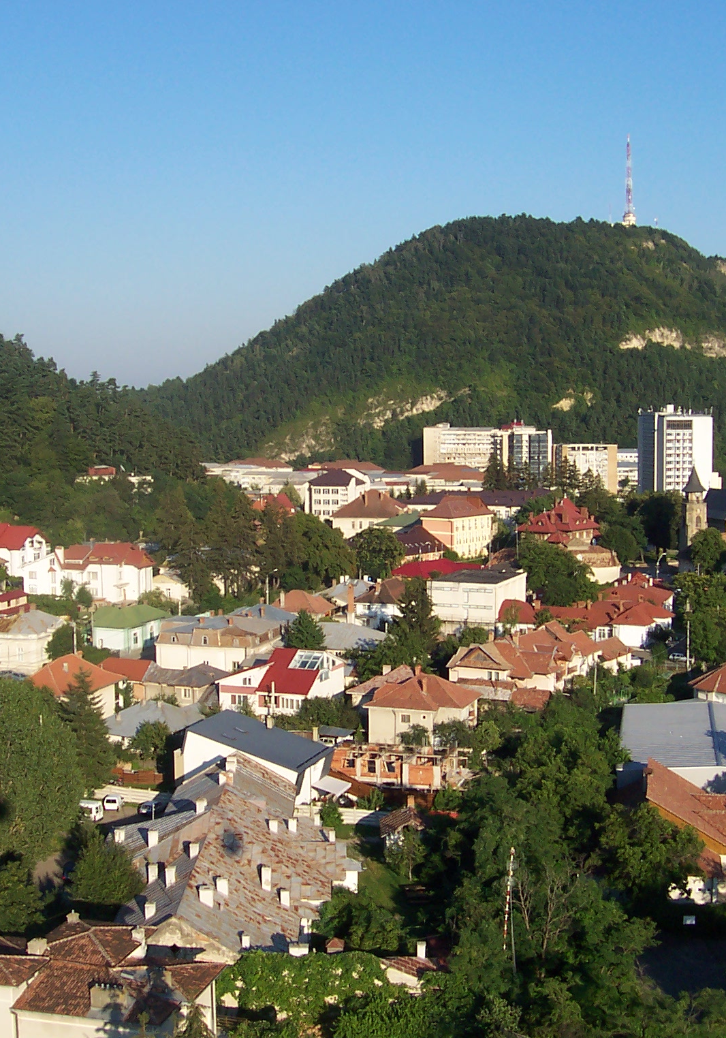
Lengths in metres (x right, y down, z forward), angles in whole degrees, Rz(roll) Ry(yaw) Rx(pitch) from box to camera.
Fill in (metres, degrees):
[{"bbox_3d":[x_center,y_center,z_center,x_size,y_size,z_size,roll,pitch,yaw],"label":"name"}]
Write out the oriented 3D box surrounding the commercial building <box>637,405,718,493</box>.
[{"bbox_3d":[129.950,-24.330,615.090,24.500,41.000,17.500,-2,5,-25],"label":"commercial building"}]

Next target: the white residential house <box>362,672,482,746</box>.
[{"bbox_3d":[8.590,26.870,215.580,14.000,9.500,14.500,1,4,18],"label":"white residential house"}]

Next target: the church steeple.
[{"bbox_3d":[106.250,-2.540,472.040,7.200,28.800,7.200,0,5,-3],"label":"church steeple"}]

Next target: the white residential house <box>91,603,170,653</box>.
[{"bbox_3d":[-42.590,19.380,269.720,9.300,7.000,14.500,1,5,19],"label":"white residential house"}]

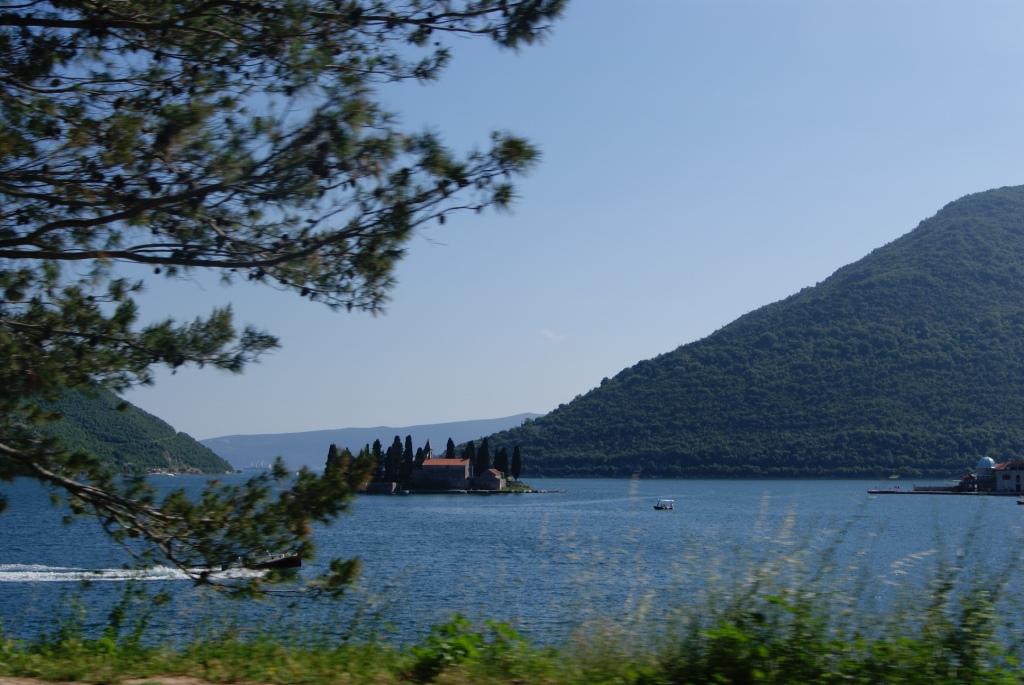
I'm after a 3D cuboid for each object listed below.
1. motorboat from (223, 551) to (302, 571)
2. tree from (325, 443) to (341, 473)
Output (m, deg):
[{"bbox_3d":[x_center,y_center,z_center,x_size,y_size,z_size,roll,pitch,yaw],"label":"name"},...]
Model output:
[{"bbox_3d":[-23.160,20.080,118.000,7.100,1.800,2.400,0,-6,0],"label":"motorboat"},{"bbox_3d":[-78.460,53.330,560.000,6.200,17.800,6.200,0,-6,0],"label":"tree"}]

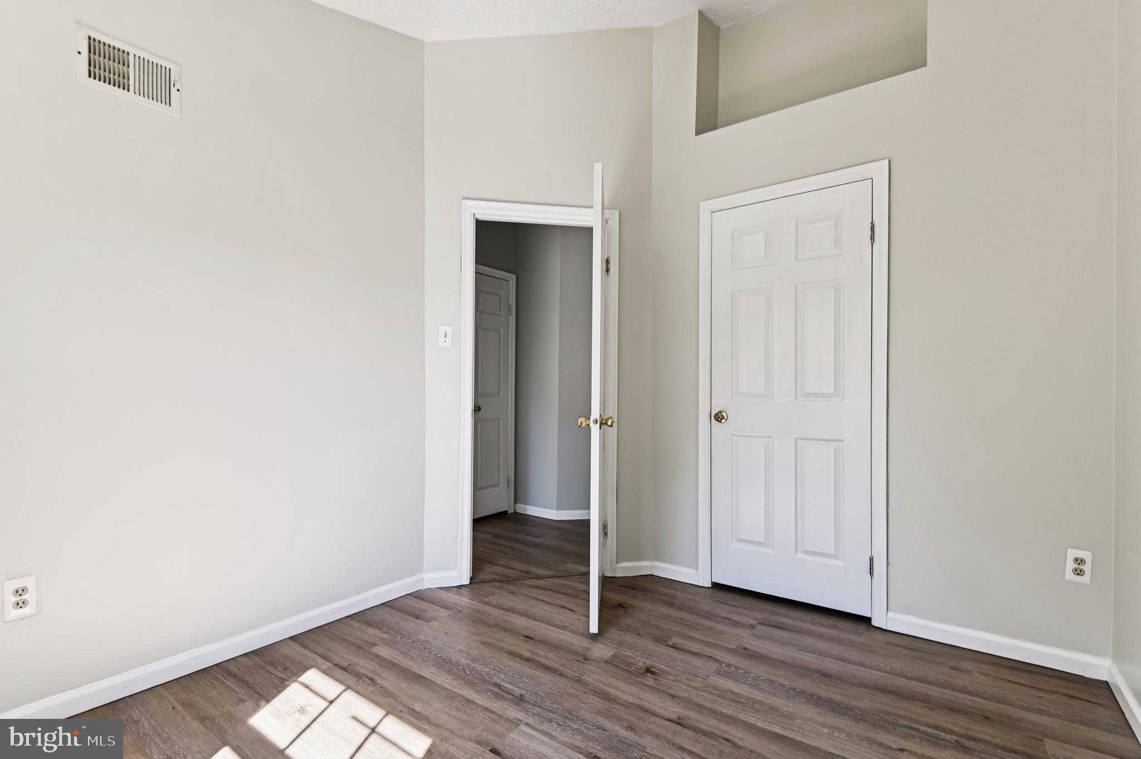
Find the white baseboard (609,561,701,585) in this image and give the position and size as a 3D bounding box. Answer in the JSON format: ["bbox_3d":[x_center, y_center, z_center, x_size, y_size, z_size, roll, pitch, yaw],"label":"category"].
[{"bbox_3d":[0.495,1.097,2.896,0.475,0.083,0.108,0,-1,16],"label":"white baseboard"}]

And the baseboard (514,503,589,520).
[{"bbox_3d":[-0.197,1.136,4.339,0.720,0.083,0.155,0,-1,22],"label":"baseboard"}]

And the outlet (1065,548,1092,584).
[{"bbox_3d":[1.921,0.708,1.913,0.070,0.117,0.009,0,-1,36],"label":"outlet"}]

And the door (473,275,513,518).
[{"bbox_3d":[-0.696,0.137,4.327,0.040,2.030,0.465,0,-1,37],"label":"door"}]

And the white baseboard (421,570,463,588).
[{"bbox_3d":[-0.703,1.092,2.760,0.190,0.083,0.016,0,-1,-10],"label":"white baseboard"}]

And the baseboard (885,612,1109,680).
[{"bbox_3d":[1.700,1.072,2.072,0.700,0.083,0.016,0,-1,36],"label":"baseboard"}]

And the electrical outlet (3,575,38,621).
[{"bbox_3d":[-1.709,0.680,1.575,0.009,0.118,0.070,0,-1,37],"label":"electrical outlet"}]

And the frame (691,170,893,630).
[{"bbox_3d":[1.085,0.072,2.560,0.880,2.108,0.120,0,-1,36],"label":"frame"}]

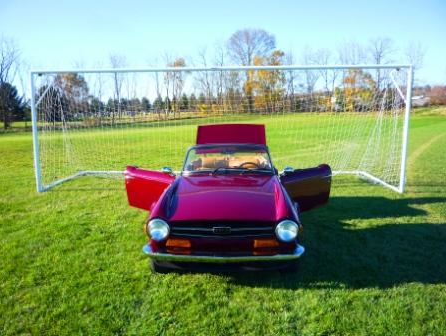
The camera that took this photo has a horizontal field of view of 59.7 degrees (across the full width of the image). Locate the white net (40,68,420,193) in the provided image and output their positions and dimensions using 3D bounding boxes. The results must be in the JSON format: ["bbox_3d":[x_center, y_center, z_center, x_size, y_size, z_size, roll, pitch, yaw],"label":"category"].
[{"bbox_3d":[-0.042,-0.898,9.006,7.520,2.500,2.400,0,8,1],"label":"white net"}]

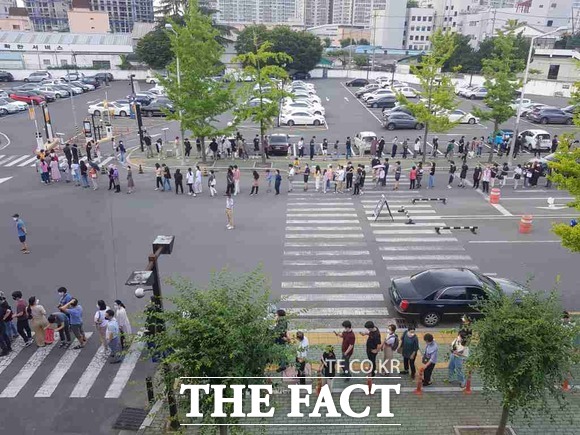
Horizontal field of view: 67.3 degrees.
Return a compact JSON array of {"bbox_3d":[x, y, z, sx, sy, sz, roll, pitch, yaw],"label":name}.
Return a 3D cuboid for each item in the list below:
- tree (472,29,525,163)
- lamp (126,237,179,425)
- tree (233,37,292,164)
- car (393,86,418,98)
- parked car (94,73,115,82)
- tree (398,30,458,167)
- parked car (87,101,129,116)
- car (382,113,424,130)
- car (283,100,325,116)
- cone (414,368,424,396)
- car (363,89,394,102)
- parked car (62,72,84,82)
[{"bbox_3d":[15.183,-8.427,31.044,3.600,9.260,3.600,0,22,1],"label":"tree"},{"bbox_3d":[-2.735,2.781,9.393,0.750,4.500,2.050,0,22,0],"label":"lamp"},{"bbox_3d":[-1.999,-8.324,32.115,4.150,8.955,4.100,1,22,0],"label":"tree"},{"bbox_3d":[18.382,-19.505,68.300,4.350,1.580,1.800,0,22,0],"label":"car"},{"bbox_3d":[-38.935,-28.669,89.379,4.700,1.700,1.860,0,22,1],"label":"parked car"},{"bbox_3d":[10.030,-8.379,31.124,4.100,9.140,4.000,0,22,1],"label":"tree"},{"bbox_3d":[-19.670,-12.149,48.377,4.720,1.440,1.830,1,22,0],"label":"parked car"},{"bbox_3d":[11.461,-9.544,43.300,4.100,1.500,1.760,0,22,0],"label":"car"},{"bbox_3d":[1.844,-12.868,51.927,4.850,1.500,1.840,0,22,1],"label":"car"},{"bbox_3d":[3.318,4.162,11.058,0.290,0.750,0.290,0,22,0],"label":"cone"},{"bbox_3d":[12.693,-17.505,62.600,4.600,1.580,1.840,0,22,0],"label":"car"},{"bbox_3d":[-40.954,-26.601,82.476,3.750,1.560,1.680,-2,22,-8],"label":"parked car"}]

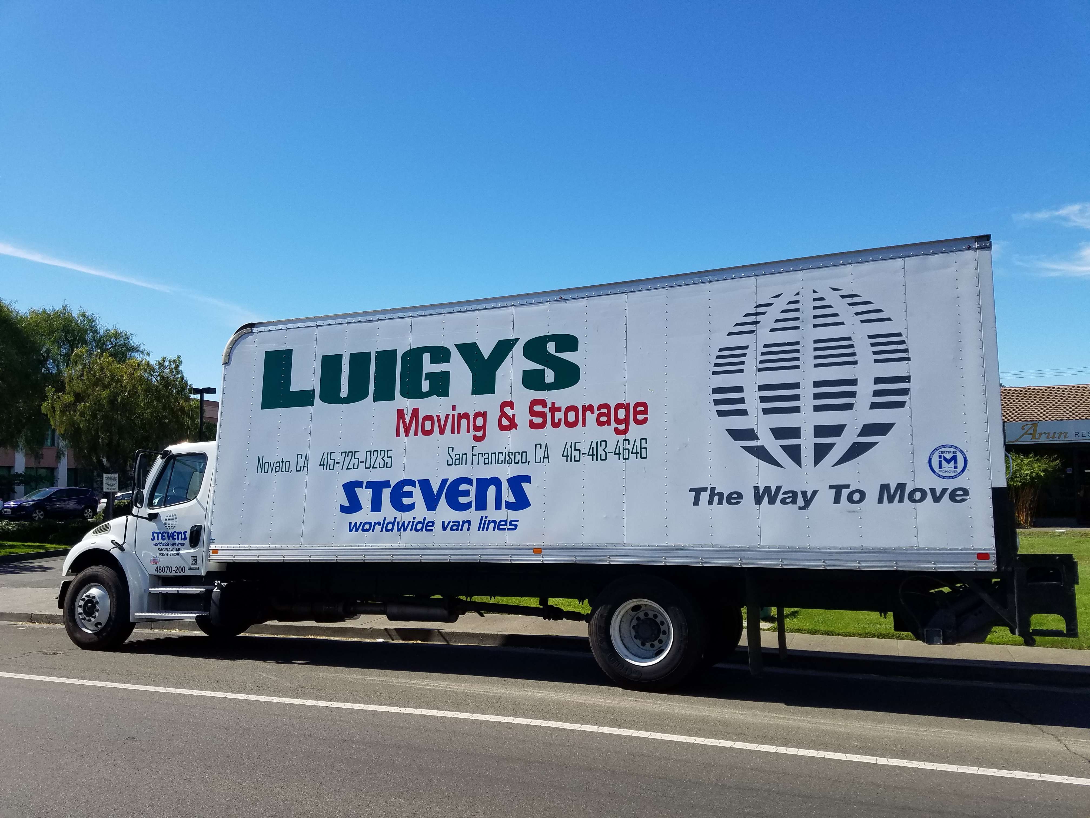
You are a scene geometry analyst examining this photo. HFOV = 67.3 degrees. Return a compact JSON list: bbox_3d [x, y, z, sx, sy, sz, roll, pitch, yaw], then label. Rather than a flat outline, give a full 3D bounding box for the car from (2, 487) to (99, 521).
[{"bbox_3d":[-24.434,4.737,40.622,1.860,1.680,4.520,-3,-6,23],"label":"car"}]

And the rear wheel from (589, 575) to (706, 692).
[{"bbox_3d":[0.931,2.043,7.521,1.020,1.020,0.300,-3,-12,22],"label":"rear wheel"}]

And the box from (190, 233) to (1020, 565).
[{"bbox_3d":[0.382,0.379,9.237,8.040,2.740,2.570,-3,-12,22],"label":"box"}]

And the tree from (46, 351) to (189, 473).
[{"bbox_3d":[-20.836,1.279,39.585,6.800,8.300,6.600,2,-6,-27],"label":"tree"}]

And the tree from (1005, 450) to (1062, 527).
[{"bbox_3d":[13.847,2.310,23.500,1.950,2.250,1.850,-3,-6,23],"label":"tree"}]

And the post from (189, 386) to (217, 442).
[{"bbox_3d":[-15.017,2.042,35.695,1.300,6.100,0.500,-4,-7,30],"label":"post"}]

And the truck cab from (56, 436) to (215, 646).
[{"bbox_3d":[-4.752,1.847,11.120,2.670,2.540,2.420,-3,-12,22],"label":"truck cab"}]

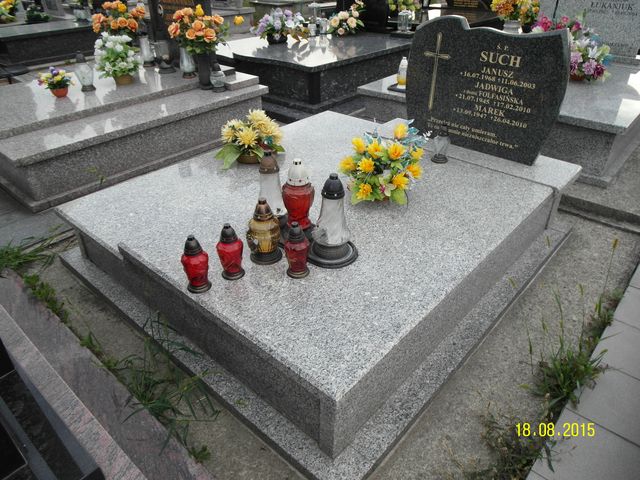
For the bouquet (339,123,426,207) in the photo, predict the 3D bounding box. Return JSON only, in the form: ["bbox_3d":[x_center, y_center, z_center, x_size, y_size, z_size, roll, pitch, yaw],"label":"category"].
[{"bbox_3d":[0.299,-0.360,2.087,0.402,0.323,0.382,-1,32,0],"label":"bouquet"}]

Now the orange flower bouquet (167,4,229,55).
[{"bbox_3d":[-1.009,-1.734,3.655,0.461,0.372,0.431,25,40,35],"label":"orange flower bouquet"}]

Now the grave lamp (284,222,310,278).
[{"bbox_3d":[-0.089,0.036,1.720,0.096,0.228,0.096,-1,33,0],"label":"grave lamp"}]

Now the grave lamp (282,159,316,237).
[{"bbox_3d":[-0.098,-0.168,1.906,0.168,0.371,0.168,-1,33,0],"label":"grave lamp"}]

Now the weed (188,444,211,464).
[{"bbox_3d":[-0.380,0.680,1.400,0.070,0.055,0.070,25,41,35],"label":"weed"}]

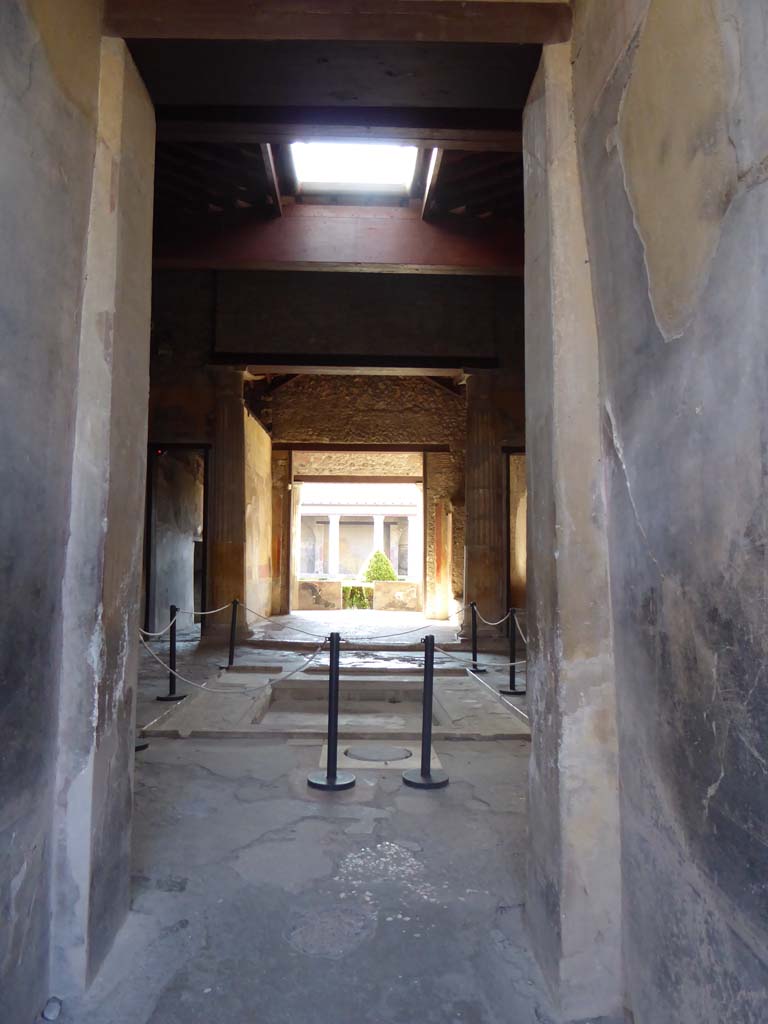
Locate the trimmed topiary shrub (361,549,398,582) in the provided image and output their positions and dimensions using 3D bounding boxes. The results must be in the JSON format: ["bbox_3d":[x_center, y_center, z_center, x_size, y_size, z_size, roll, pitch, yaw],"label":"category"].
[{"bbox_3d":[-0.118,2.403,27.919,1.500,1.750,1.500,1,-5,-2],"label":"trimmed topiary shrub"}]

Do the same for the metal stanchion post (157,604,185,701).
[{"bbox_3d":[-2.272,1.520,7.695,0.315,0.985,0.315,1,-5,-2],"label":"metal stanchion post"}]

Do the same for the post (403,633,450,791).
[{"bbox_3d":[0.294,1.342,4.858,0.315,0.985,0.315,1,-5,-2],"label":"post"}]

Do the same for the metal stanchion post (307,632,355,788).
[{"bbox_3d":[-0.334,1.308,4.746,0.315,0.985,0.315,1,-5,-2],"label":"metal stanchion post"}]

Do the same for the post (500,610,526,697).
[{"bbox_3d":[1.551,1.671,8.530,0.315,0.985,0.315,1,-5,-2],"label":"post"}]

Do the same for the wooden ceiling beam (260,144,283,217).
[{"bbox_3d":[-1.404,-4.276,8.512,0.120,0.220,2.600,1,-5,-2],"label":"wooden ceiling beam"}]

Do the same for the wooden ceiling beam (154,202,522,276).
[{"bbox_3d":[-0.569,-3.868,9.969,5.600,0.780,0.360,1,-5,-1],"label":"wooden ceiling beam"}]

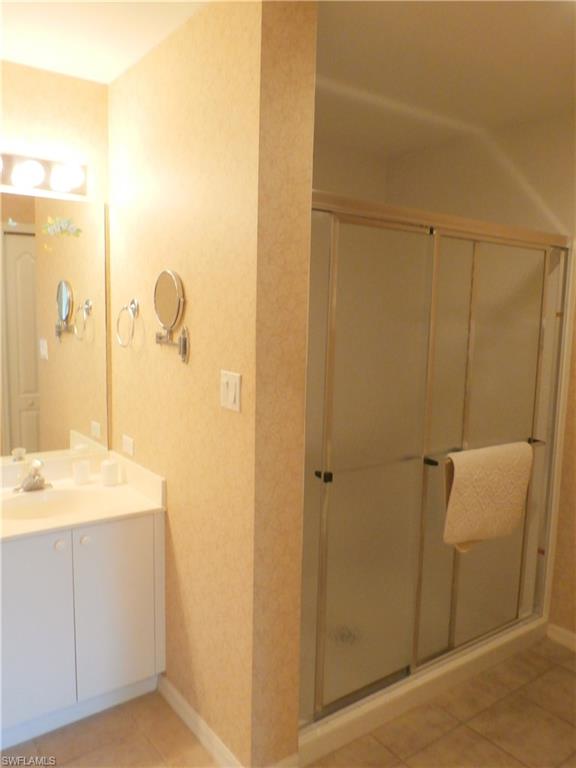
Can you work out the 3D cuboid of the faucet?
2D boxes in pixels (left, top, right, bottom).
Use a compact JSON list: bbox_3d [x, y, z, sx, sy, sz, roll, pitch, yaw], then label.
[{"bbox_3d":[-1.026,0.367,2.234,0.145,0.120,0.115,-4,8,-34],"label":"faucet"}]

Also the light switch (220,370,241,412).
[{"bbox_3d":[-0.181,0.021,1.703,0.012,0.116,0.117,-4,9,-38],"label":"light switch"}]

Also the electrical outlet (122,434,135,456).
[{"bbox_3d":[-0.689,0.263,2.378,0.010,0.073,0.117,-4,9,-38],"label":"electrical outlet"}]

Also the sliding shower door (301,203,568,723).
[{"bbox_3d":[0.646,0.268,2.245,1.490,1.801,0.060,-4,8,-34],"label":"sliding shower door"}]

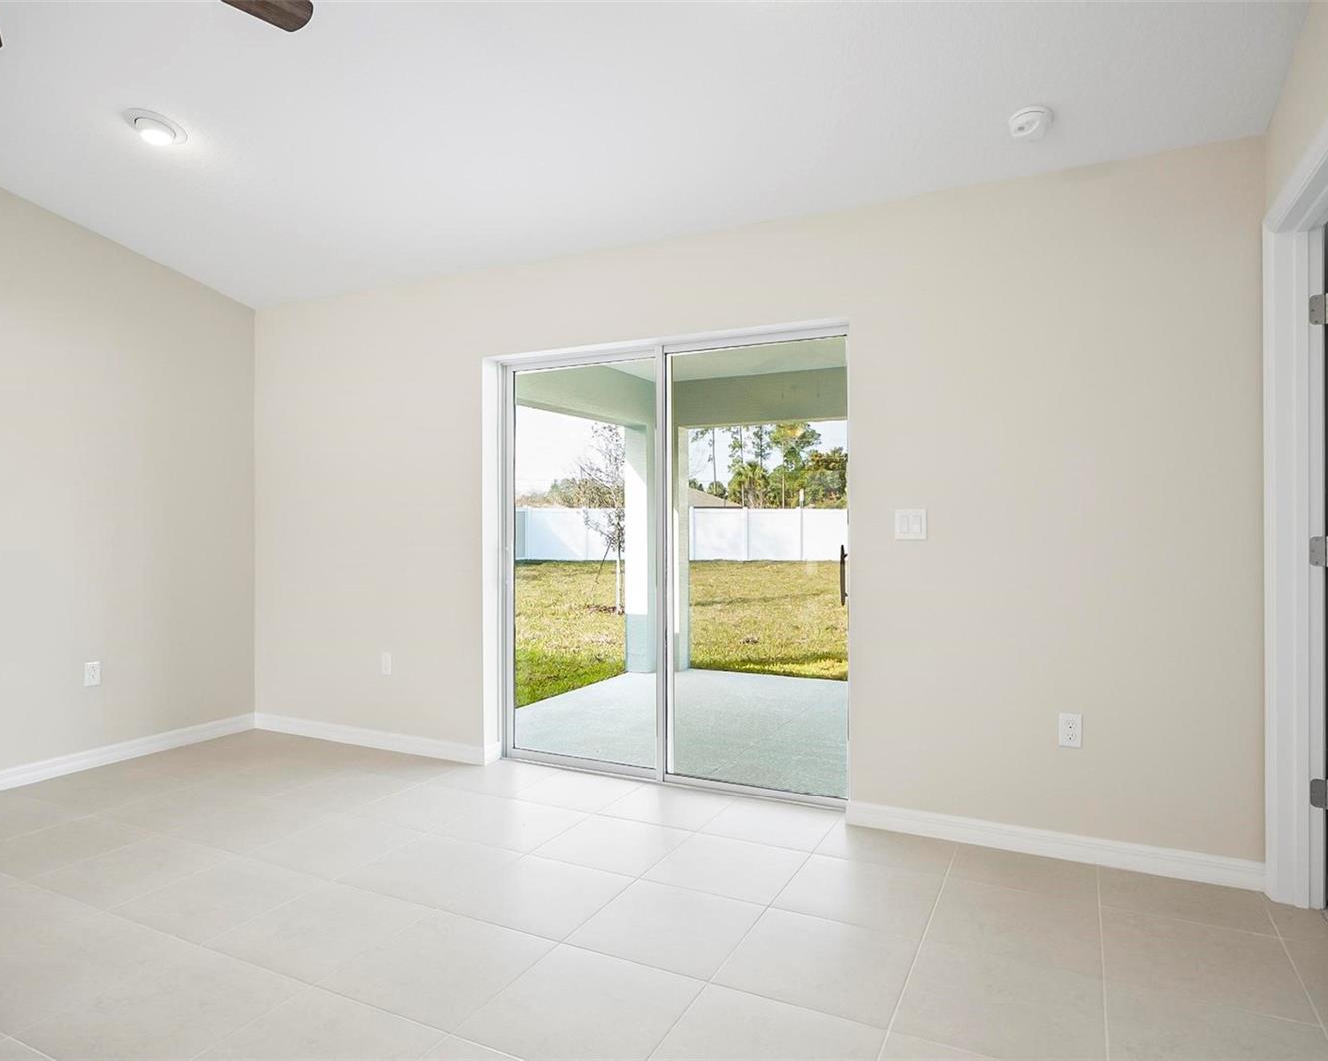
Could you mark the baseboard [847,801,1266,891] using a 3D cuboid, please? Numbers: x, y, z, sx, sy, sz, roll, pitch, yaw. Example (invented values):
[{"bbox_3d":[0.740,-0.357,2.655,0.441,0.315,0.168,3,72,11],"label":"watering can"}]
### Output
[{"bbox_3d":[1.317,1.106,2.836,1.330,0.093,0.016,0,0,27],"label":"baseboard"}]

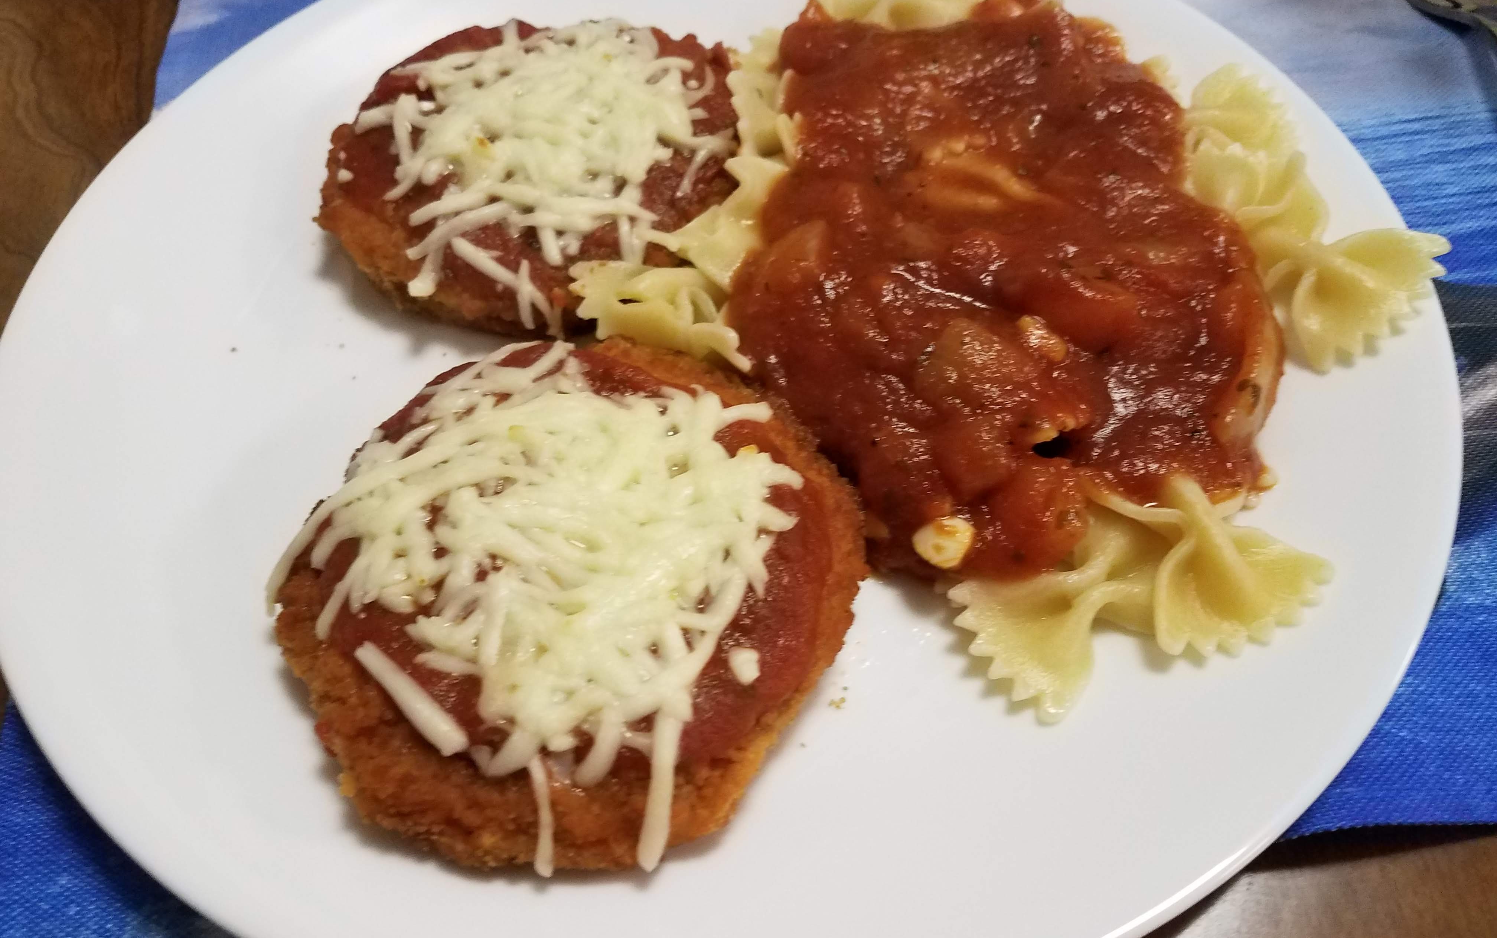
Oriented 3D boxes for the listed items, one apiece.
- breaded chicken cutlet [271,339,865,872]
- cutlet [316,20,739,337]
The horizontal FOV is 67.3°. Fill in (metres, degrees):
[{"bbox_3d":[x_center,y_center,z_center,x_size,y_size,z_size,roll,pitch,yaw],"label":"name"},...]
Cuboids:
[{"bbox_3d":[-0.029,0.015,0.184,0.097,0.019,0.097,-5,56,0],"label":"breaded chicken cutlet"},{"bbox_3d":[-0.045,-0.068,0.240,0.095,0.019,0.095,-5,56,0],"label":"cutlet"}]

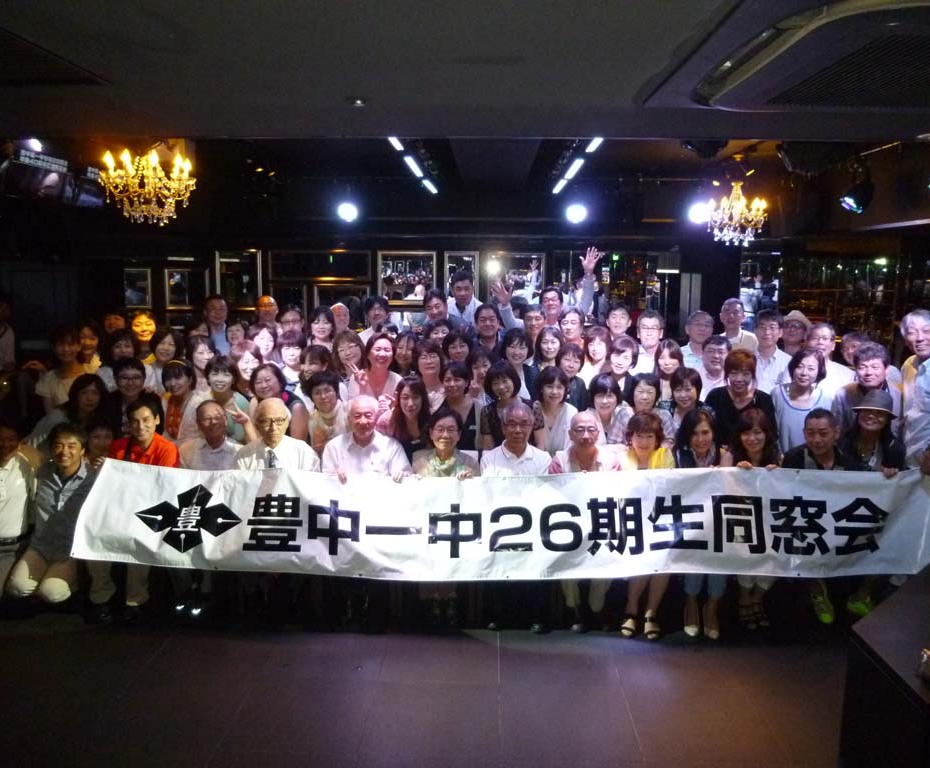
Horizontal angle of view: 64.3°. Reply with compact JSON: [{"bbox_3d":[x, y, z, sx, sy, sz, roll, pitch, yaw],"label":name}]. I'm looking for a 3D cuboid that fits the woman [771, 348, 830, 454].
[{"bbox_3d":[2.017,0.527,4.563,0.440,1.490,0.320,3,9,16],"label":"woman"}]

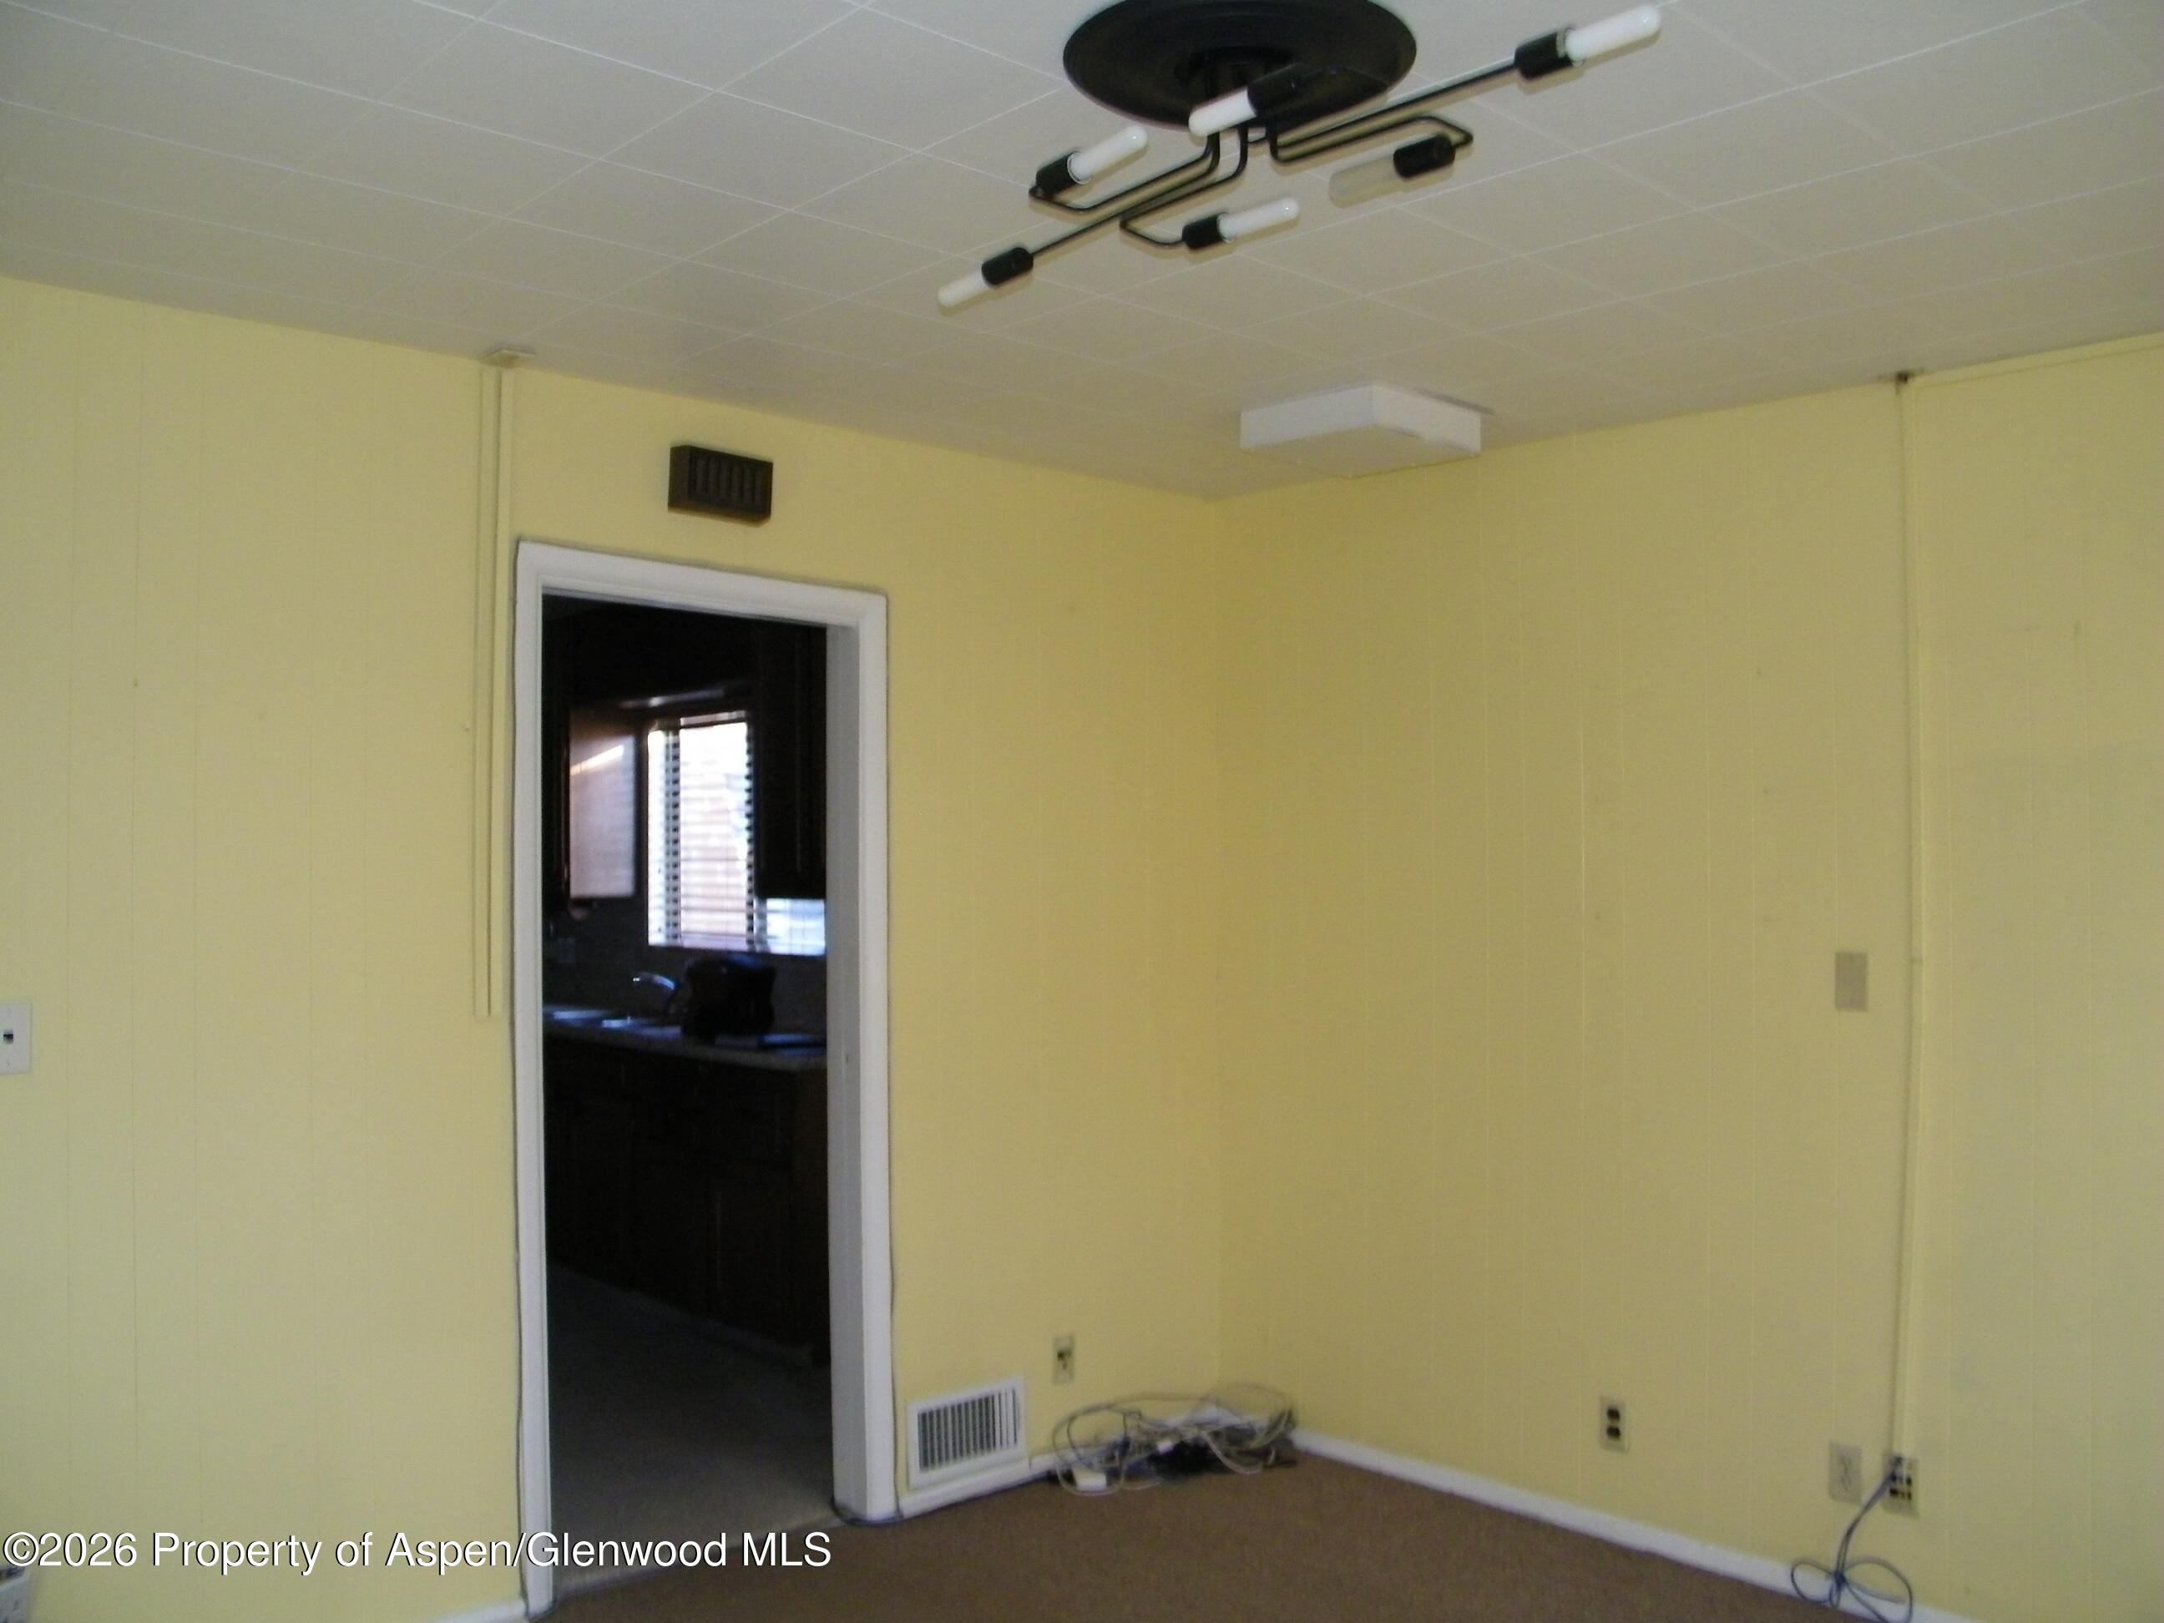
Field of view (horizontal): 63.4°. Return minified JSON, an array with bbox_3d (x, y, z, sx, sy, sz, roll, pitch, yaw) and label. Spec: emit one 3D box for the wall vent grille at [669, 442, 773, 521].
[{"bbox_3d":[-0.762,-0.692,3.705,0.218,0.133,0.056,1,-1,-43],"label":"wall vent grille"}]

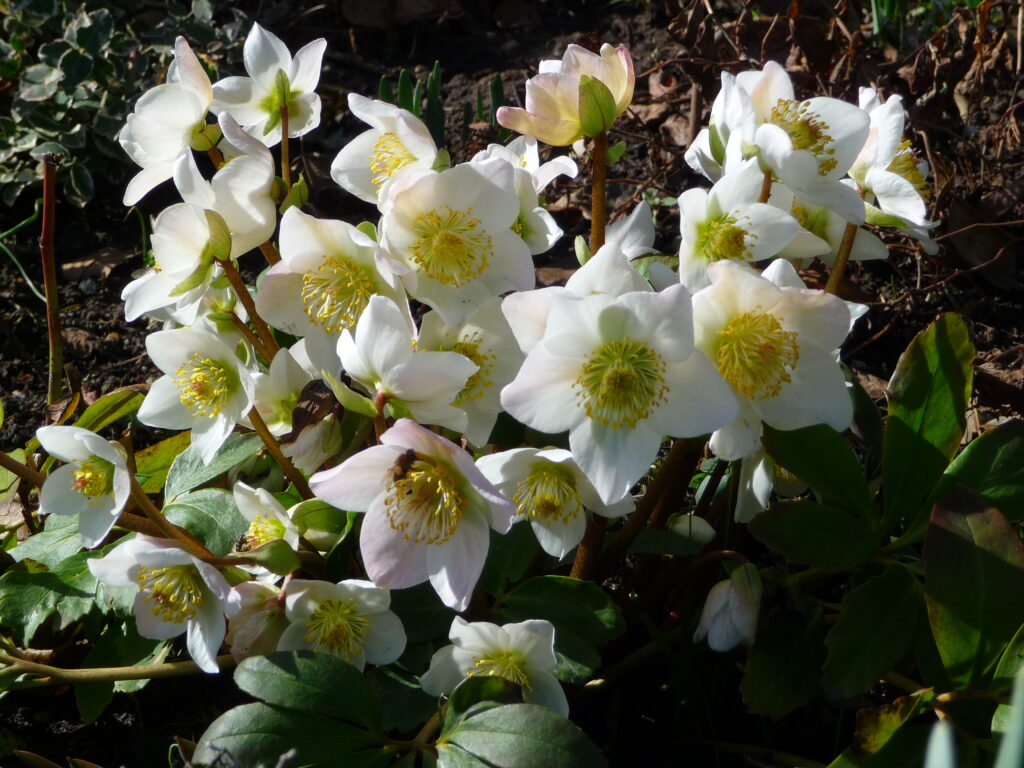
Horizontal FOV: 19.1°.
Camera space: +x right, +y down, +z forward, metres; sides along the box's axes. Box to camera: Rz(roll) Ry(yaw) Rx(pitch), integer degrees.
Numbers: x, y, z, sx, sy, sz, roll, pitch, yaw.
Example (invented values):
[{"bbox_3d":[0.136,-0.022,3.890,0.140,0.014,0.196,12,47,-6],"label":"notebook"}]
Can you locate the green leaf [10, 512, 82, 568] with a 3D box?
[{"bbox_3d":[-0.172,0.058,1.130,0.034,0.008,0.024,-19,40,-9],"label":"green leaf"}]

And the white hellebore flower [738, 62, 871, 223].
[{"bbox_3d":[0.116,-0.095,1.200,0.030,0.058,0.058,-36,6,32],"label":"white hellebore flower"}]

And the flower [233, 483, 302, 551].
[{"bbox_3d":[-0.088,0.050,1.100,0.022,0.034,0.036,-18,33,-37],"label":"flower"}]

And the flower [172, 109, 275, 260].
[{"bbox_3d":[-0.111,-0.076,1.180,0.028,0.053,0.050,10,29,31],"label":"flower"}]

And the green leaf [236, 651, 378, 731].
[{"bbox_3d":[-0.070,0.107,1.050,0.056,0.010,0.030,15,46,24],"label":"green leaf"}]

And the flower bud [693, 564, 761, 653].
[{"bbox_3d":[0.080,0.083,1.130,0.021,0.032,0.021,21,18,-3],"label":"flower bud"}]

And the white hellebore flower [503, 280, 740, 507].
[{"bbox_3d":[0.037,0.004,1.050,0.081,0.074,0.030,0,5,0],"label":"white hellebore flower"}]

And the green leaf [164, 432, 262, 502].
[{"bbox_3d":[-0.113,0.032,1.150,0.045,0.012,0.026,-29,44,-20],"label":"green leaf"}]

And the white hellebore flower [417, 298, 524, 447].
[{"bbox_3d":[-0.018,-0.004,1.150,0.049,0.054,0.025,-7,9,-14],"label":"white hellebore flower"}]

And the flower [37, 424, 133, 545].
[{"bbox_3d":[-0.158,0.038,1.120,0.039,0.042,0.027,19,22,35],"label":"flower"}]

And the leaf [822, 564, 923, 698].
[{"bbox_3d":[0.128,0.088,1.090,0.031,0.010,0.055,25,70,20],"label":"leaf"}]

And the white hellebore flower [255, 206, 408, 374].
[{"bbox_3d":[-0.067,-0.035,1.150,0.058,0.058,0.030,13,12,22],"label":"white hellebore flower"}]

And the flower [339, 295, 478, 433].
[{"bbox_3d":[-0.037,-0.007,1.080,0.048,0.042,0.030,10,34,18],"label":"flower"}]

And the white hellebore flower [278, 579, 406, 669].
[{"bbox_3d":[-0.062,0.089,1.110,0.046,0.040,0.022,1,6,3],"label":"white hellebore flower"}]

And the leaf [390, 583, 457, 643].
[{"bbox_3d":[-0.033,0.084,1.130,0.030,0.010,0.032,-29,49,-29],"label":"leaf"}]

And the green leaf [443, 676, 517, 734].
[{"bbox_3d":[-0.011,0.114,1.080,0.028,0.012,0.022,-33,45,-19],"label":"green leaf"}]

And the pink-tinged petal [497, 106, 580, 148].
[{"bbox_3d":[0.011,-0.095,1.130,0.026,0.014,0.024,-25,37,-38],"label":"pink-tinged petal"}]

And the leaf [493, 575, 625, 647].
[{"bbox_3d":[0.017,0.082,1.100,0.047,0.010,0.029,4,41,0],"label":"leaf"}]

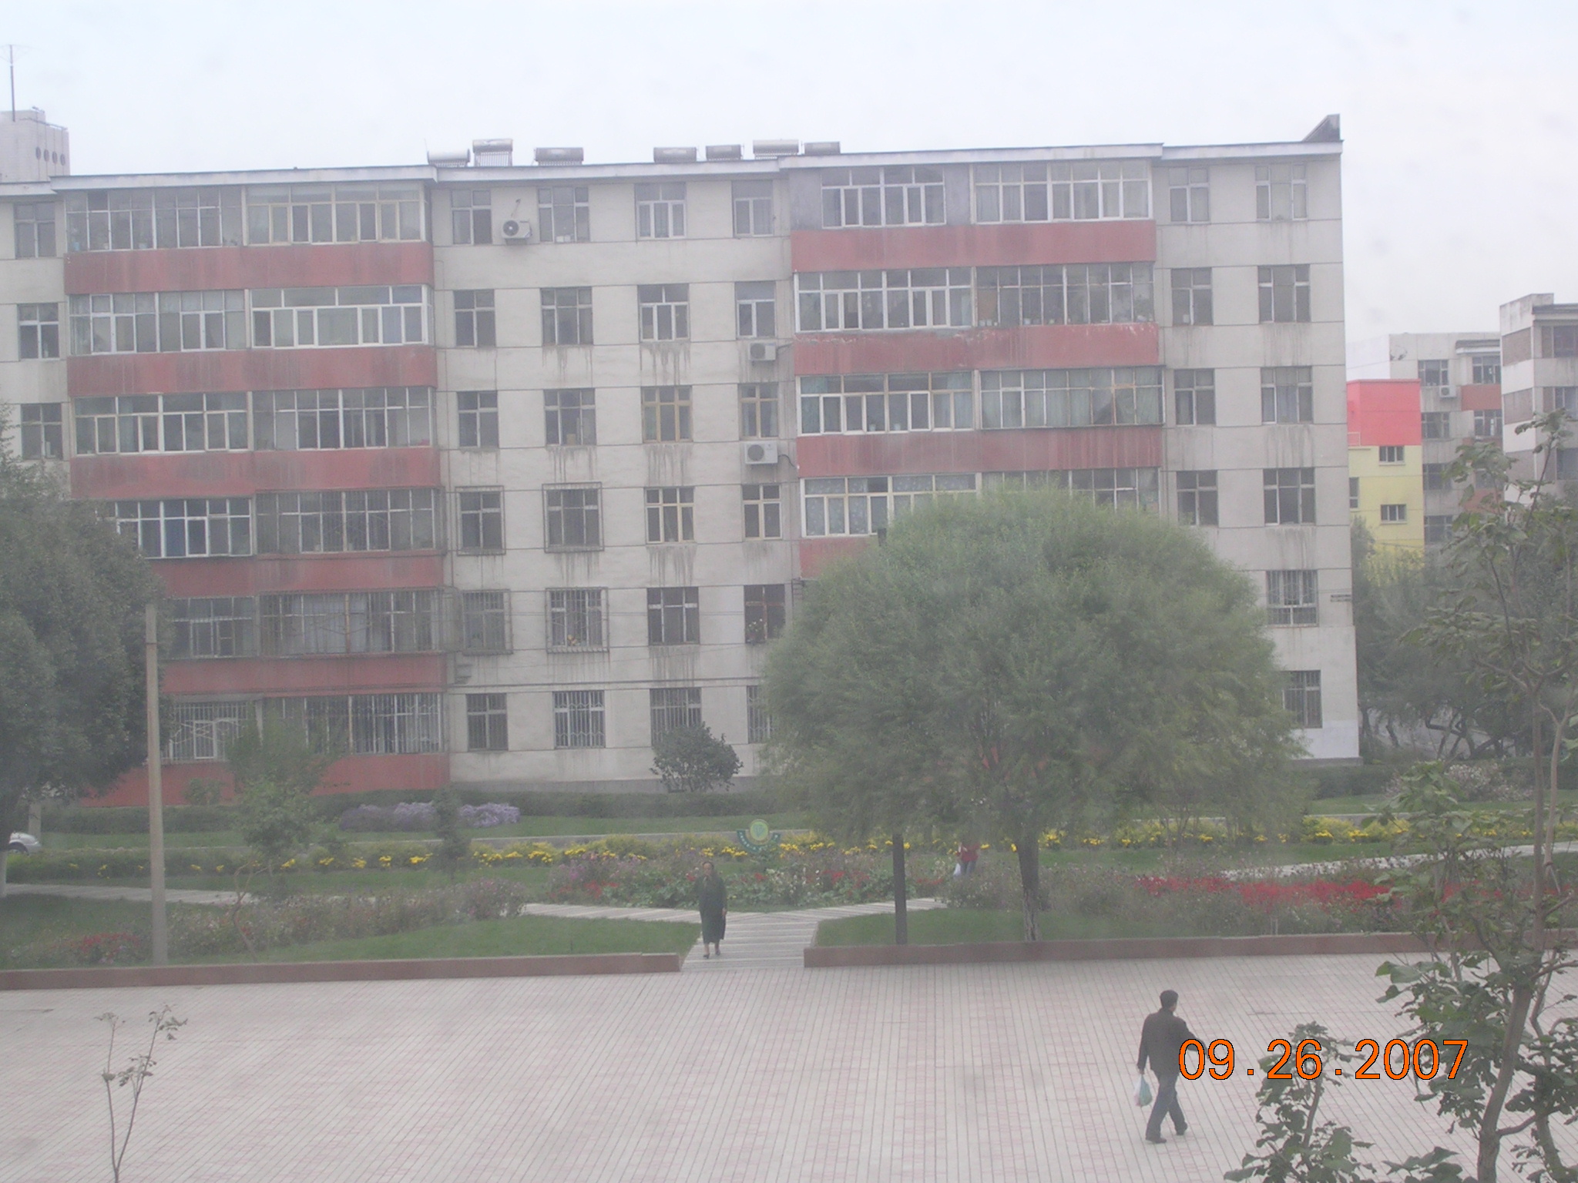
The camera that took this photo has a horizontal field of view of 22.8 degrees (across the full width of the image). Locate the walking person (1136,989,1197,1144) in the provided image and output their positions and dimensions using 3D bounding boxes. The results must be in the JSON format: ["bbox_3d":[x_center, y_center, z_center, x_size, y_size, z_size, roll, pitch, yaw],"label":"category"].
[{"bbox_3d":[4.311,5.410,44.800,0.600,1.710,0.550,-1,1,40],"label":"walking person"}]

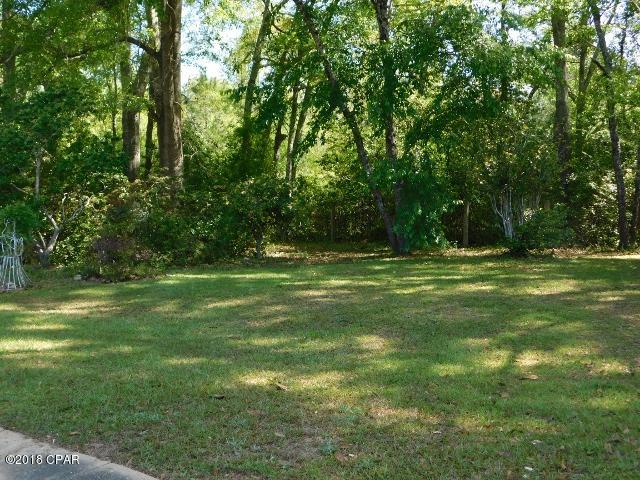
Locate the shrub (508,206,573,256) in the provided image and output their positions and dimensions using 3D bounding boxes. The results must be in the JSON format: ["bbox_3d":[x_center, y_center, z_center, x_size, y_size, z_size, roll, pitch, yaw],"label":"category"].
[{"bbox_3d":[5.991,-0.257,20.000,1.750,1.400,1.600,0,3,0],"label":"shrub"}]

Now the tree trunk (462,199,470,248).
[{"bbox_3d":[4.477,-0.504,22.600,0.190,1.400,0.190,0,3,0],"label":"tree trunk"}]

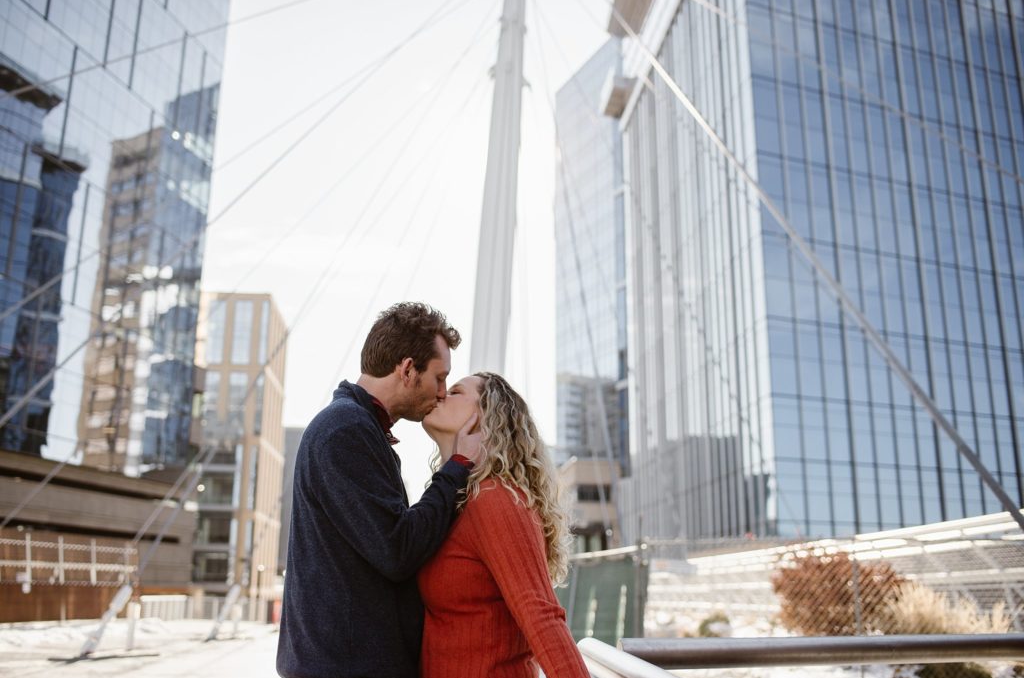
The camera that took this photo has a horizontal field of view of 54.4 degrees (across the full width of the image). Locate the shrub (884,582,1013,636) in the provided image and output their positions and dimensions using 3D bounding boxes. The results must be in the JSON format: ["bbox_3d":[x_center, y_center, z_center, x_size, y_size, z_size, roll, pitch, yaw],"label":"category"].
[{"bbox_3d":[7.415,4.668,17.000,2.000,1.080,1.400,-5,-16,18],"label":"shrub"}]

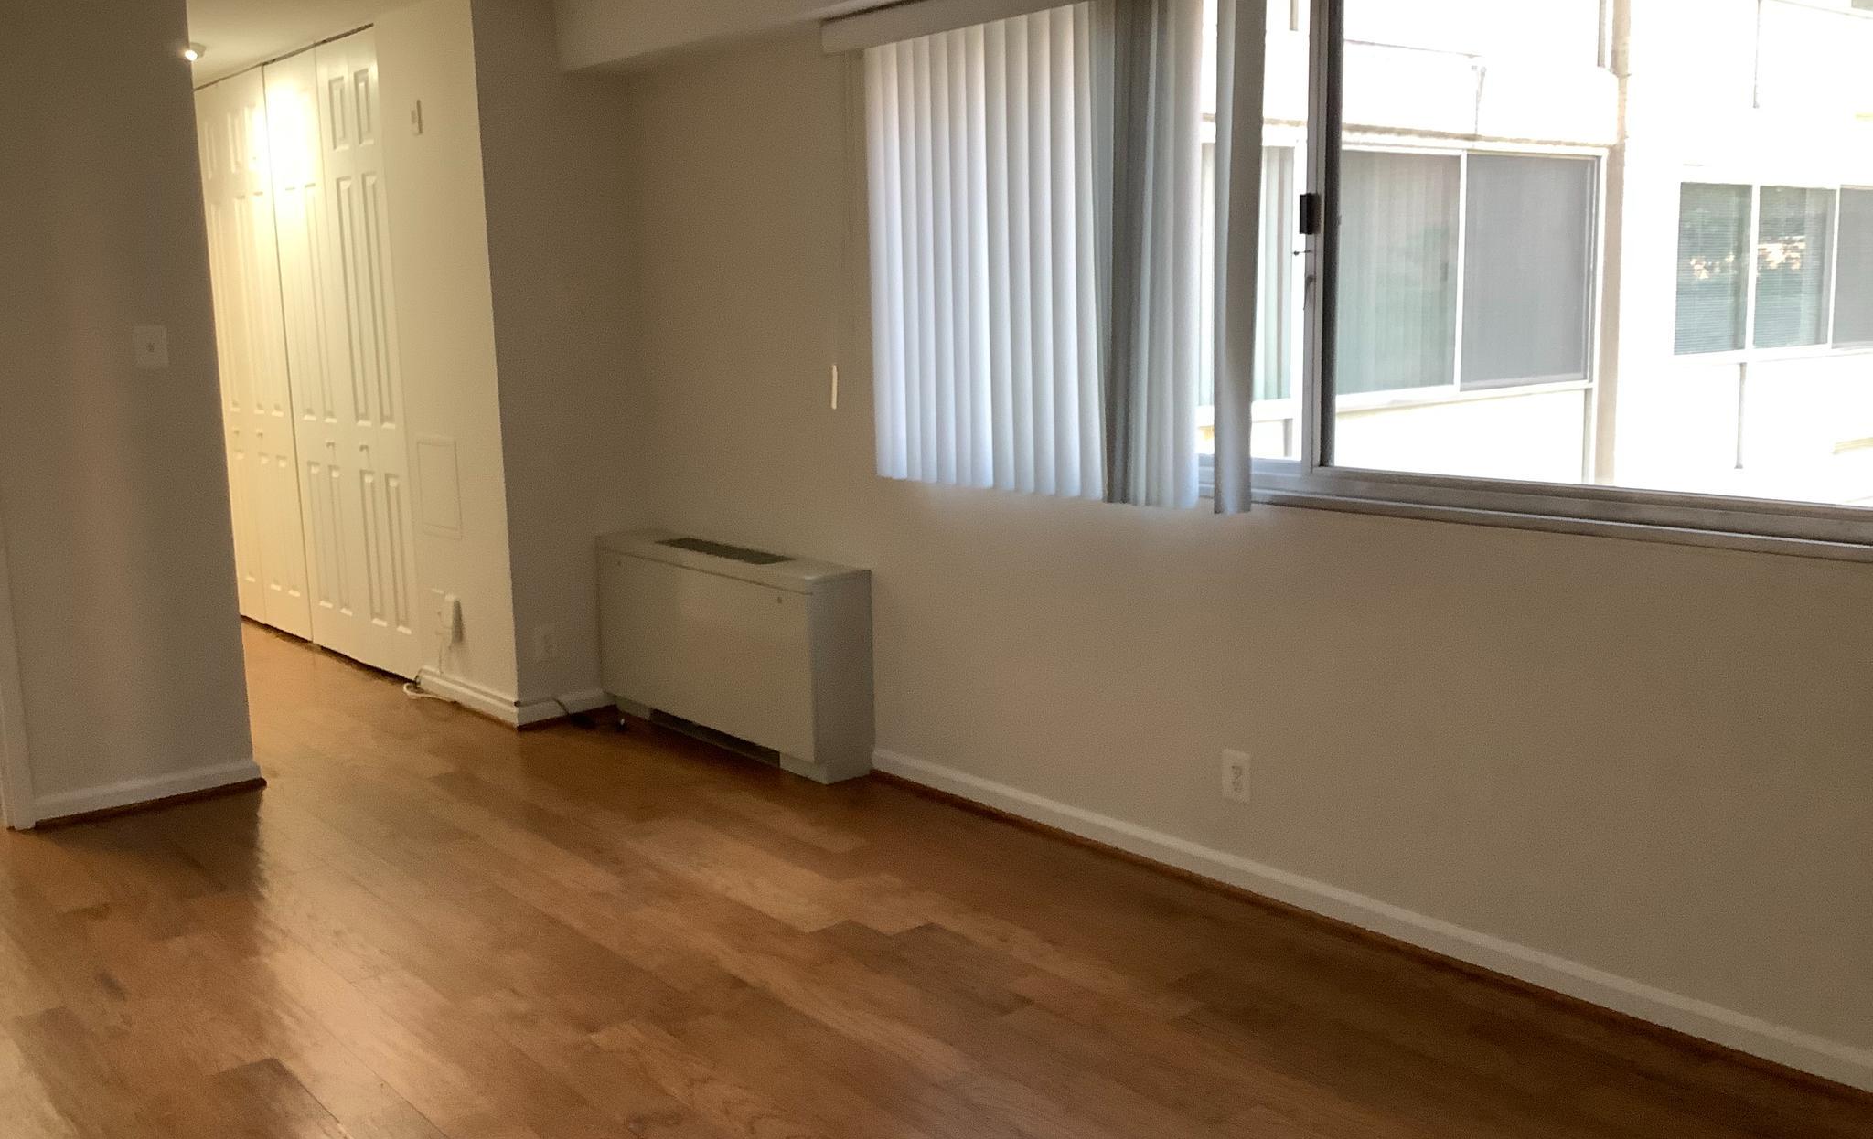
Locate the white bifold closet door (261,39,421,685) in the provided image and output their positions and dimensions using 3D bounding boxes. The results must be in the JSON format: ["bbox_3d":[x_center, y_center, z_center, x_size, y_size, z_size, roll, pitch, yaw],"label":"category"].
[{"bbox_3d":[-2.357,-0.818,6.687,0.040,2.412,1.176,-9,12,-39],"label":"white bifold closet door"}]

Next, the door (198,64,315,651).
[{"bbox_3d":[-3.110,-0.946,7.578,0.040,2.412,1.170,-9,12,-39],"label":"door"}]

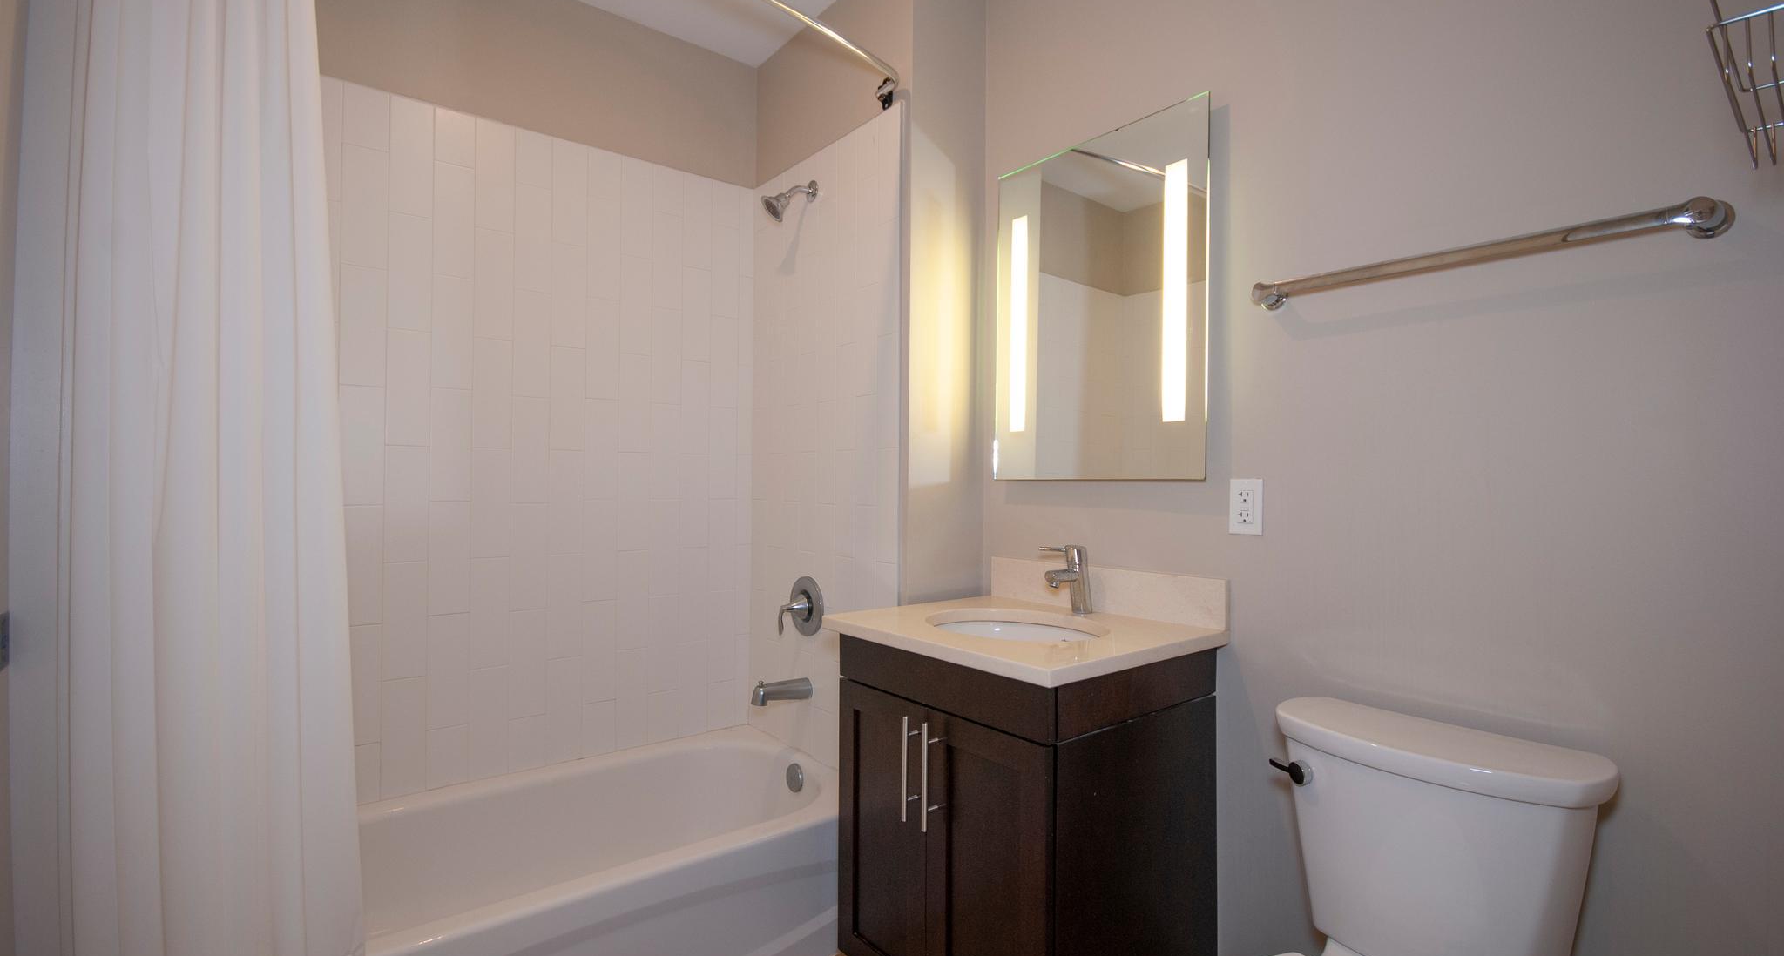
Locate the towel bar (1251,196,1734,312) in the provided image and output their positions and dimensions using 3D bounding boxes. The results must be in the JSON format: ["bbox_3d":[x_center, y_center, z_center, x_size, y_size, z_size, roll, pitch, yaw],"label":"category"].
[{"bbox_3d":[0.945,-0.371,1.271,0.091,0.055,0.655,1,-1,-41],"label":"towel bar"}]

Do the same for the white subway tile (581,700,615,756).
[{"bbox_3d":[-0.892,0.761,2.268,0.098,0.156,0.010,1,-1,-37],"label":"white subway tile"}]

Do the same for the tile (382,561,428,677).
[{"bbox_3d":[-1.285,0.377,1.970,0.099,0.305,0.009,1,0,-37],"label":"tile"}]

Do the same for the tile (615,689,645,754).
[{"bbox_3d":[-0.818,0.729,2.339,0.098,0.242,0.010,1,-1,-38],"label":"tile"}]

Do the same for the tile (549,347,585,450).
[{"bbox_3d":[-0.964,-0.234,2.212,0.098,0.305,0.009,1,-1,-36],"label":"tile"}]

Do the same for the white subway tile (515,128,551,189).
[{"bbox_3d":[-1.035,-0.924,2.150,0.099,0.147,0.009,1,0,-37],"label":"white subway tile"}]

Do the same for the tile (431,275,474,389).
[{"bbox_3d":[-1.202,-0.397,2.038,0.098,0.305,0.009,1,-1,-36],"label":"tile"}]

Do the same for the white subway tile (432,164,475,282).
[{"bbox_3d":[-1.195,-0.698,2.031,0.099,0.305,0.009,1,0,-37],"label":"white subway tile"}]

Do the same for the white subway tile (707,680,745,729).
[{"bbox_3d":[-0.574,0.767,2.505,0.099,0.159,0.009,1,0,-37],"label":"white subway tile"}]

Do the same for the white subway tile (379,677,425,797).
[{"bbox_3d":[-1.291,0.686,1.970,0.098,0.307,0.010,1,-1,-37],"label":"white subway tile"}]

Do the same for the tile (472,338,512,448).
[{"bbox_3d":[-1.120,-0.234,2.090,0.099,0.305,0.009,1,0,-37],"label":"tile"}]

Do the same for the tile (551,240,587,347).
[{"bbox_3d":[-0.969,-0.545,2.235,0.098,0.307,0.010,1,-1,-38],"label":"tile"}]

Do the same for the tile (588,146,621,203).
[{"bbox_3d":[-0.876,-0.923,2.268,0.099,0.147,0.009,1,0,-37],"label":"tile"}]

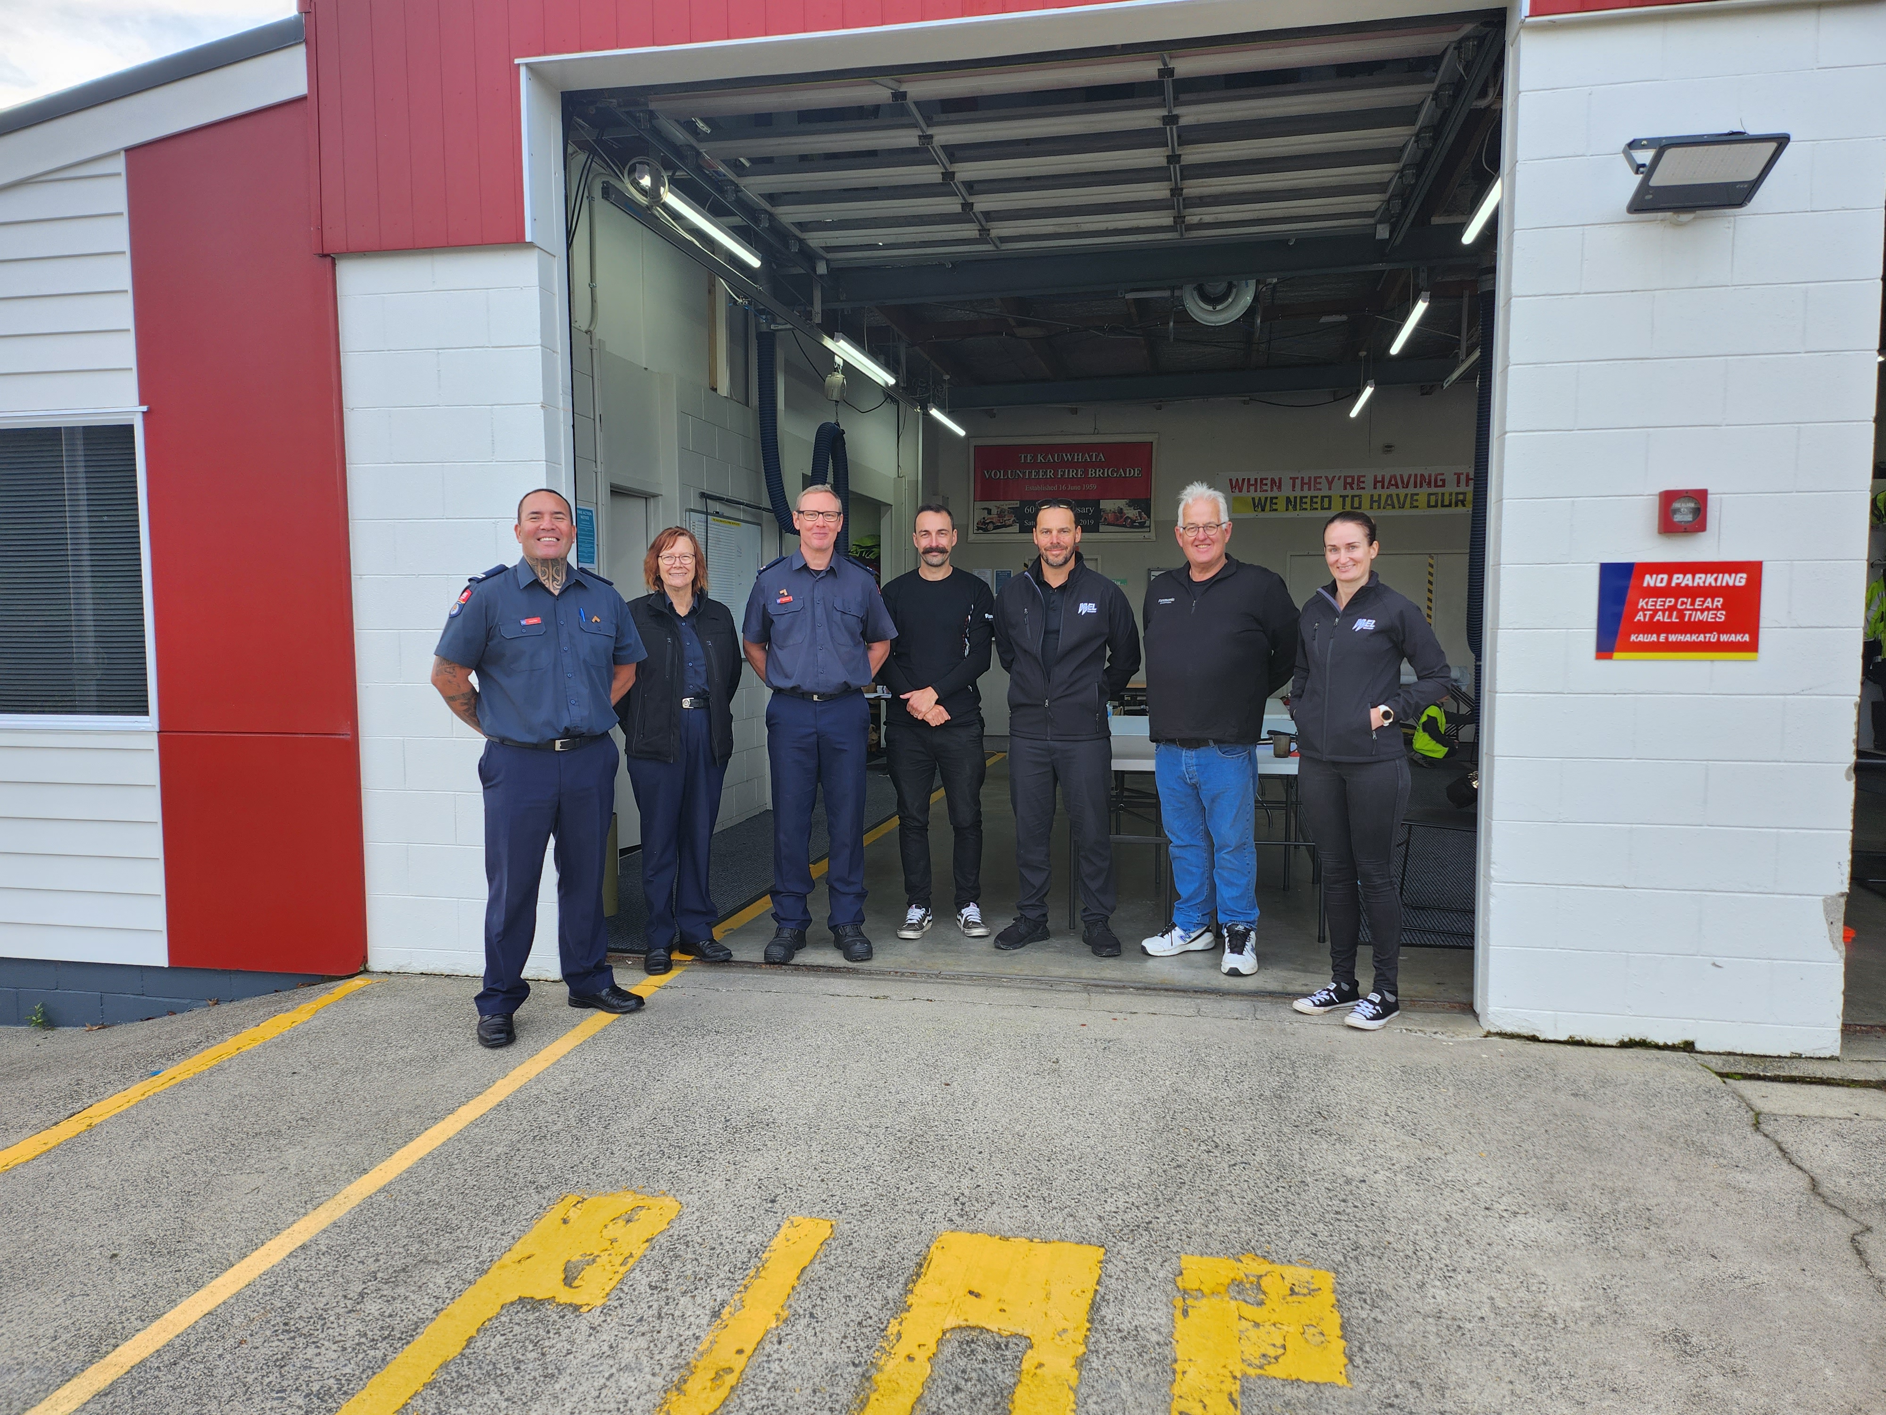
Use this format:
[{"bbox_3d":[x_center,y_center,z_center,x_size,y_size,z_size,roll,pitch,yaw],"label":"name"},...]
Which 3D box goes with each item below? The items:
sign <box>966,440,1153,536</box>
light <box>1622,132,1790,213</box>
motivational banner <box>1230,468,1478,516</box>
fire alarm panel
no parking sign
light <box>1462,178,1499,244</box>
[{"bbox_3d":[1.299,-2.389,14.297,2.040,1.100,0.040,1,4,12],"label":"sign"},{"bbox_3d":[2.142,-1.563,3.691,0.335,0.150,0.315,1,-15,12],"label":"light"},{"bbox_3d":[4.832,-2.236,13.541,3.900,0.490,0.020,1,4,12],"label":"motivational banner"},{"bbox_3d":[2.199,-0.580,3.887,0.120,0.125,0.050,1,4,12],"label":"fire alarm panel"},{"bbox_3d":[2.211,-0.287,3.927,0.450,0.295,0.010,1,4,12],"label":"no parking sign"},{"bbox_3d":[2.210,-2.072,5.171,0.080,0.085,1.530,1,4,12],"label":"light"}]

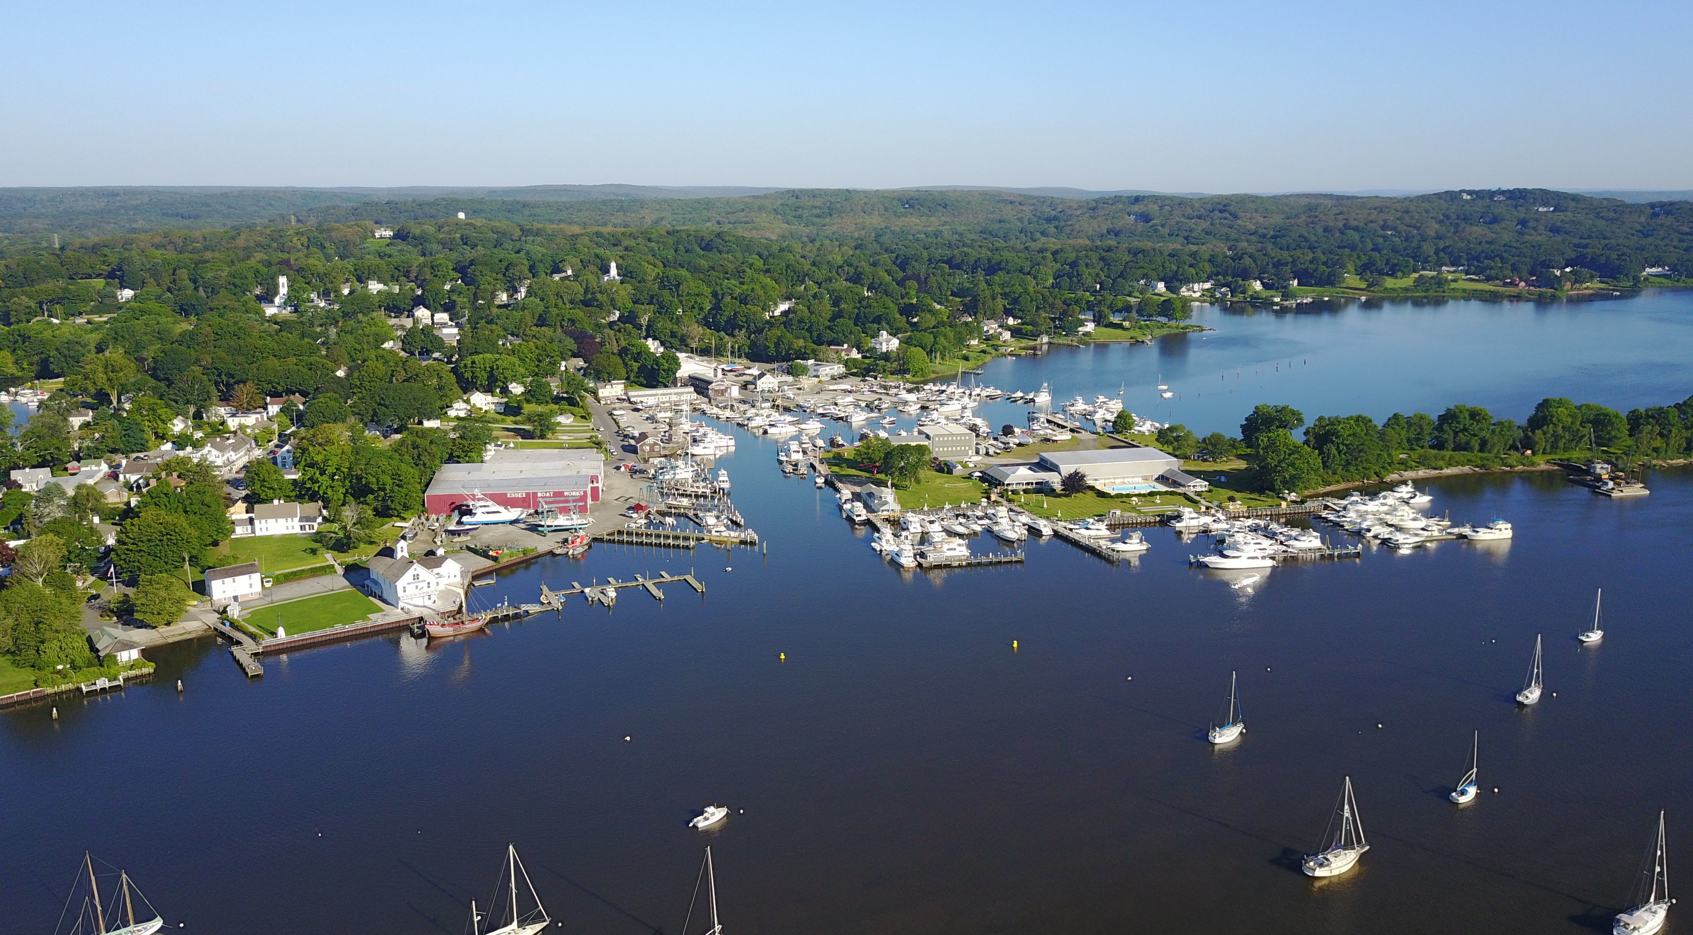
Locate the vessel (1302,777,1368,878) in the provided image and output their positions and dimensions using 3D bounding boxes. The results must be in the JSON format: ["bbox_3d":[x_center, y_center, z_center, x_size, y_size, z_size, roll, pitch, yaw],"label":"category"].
[{"bbox_3d":[74.394,53.778,191.397,11.600,13.800,3.500,-6,14,-25],"label":"vessel"}]

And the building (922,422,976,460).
[{"bbox_3d":[38.547,-10.214,488.340,16.000,8.600,18.500,-3,13,-15],"label":"building"}]

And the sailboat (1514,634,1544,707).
[{"bbox_3d":[137.940,40.169,254.907,8.500,13.600,2.800,-9,15,-35],"label":"sailboat"}]

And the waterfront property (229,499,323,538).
[{"bbox_3d":[-164.838,14.244,369.251,24.000,8.800,10.000,-3,13,-15],"label":"waterfront property"}]

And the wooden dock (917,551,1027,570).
[{"bbox_3d":[34.331,24.998,349.400,29.000,2.800,3.000,-3,13,-14],"label":"wooden dock"}]

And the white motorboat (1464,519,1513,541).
[{"bbox_3d":[201.950,18.990,400.000,14.400,5.900,4.500,-1,12,-7],"label":"white motorboat"}]

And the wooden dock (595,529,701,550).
[{"bbox_3d":[-60.710,21.470,391.940,32.500,3.100,9.500,3,12,14],"label":"wooden dock"}]

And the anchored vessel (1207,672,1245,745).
[{"bbox_3d":[71.634,44.348,237.110,8.900,12.800,2.800,-7,14,-31],"label":"anchored vessel"}]

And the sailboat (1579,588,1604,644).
[{"bbox_3d":[170.550,33.437,289.864,7.500,12.000,2.500,-5,13,-23],"label":"sailboat"}]

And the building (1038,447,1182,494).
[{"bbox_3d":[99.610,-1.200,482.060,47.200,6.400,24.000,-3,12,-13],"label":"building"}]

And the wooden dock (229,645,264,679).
[{"bbox_3d":[-136.070,44.060,288.460,2.800,2.000,19.000,-9,15,-35],"label":"wooden dock"}]

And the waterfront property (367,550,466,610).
[{"bbox_3d":[-112.830,26.350,334.490,21.000,13.400,21.800,-9,15,-36],"label":"waterfront property"}]

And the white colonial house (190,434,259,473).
[{"bbox_3d":[-235.290,-5.880,478.060,14.500,10.500,29.000,-1,12,-3],"label":"white colonial house"}]

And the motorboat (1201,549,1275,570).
[{"bbox_3d":[106.800,24.567,346.704,19.000,5.000,5.200,-1,12,-7],"label":"motorboat"}]

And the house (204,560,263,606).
[{"bbox_3d":[-157.860,29.400,327.870,11.600,9.000,8.200,-9,15,-36],"label":"house"}]

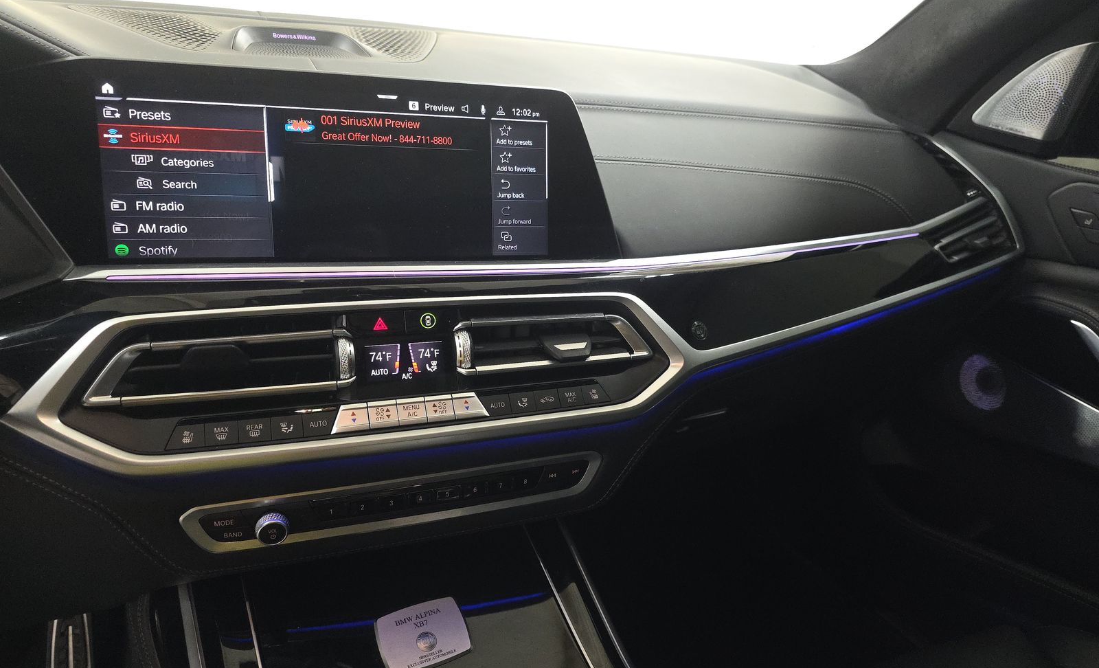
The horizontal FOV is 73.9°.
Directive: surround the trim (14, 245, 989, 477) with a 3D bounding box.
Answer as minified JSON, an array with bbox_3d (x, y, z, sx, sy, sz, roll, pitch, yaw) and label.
[{"bbox_3d":[0.111,0.002,0.577,0.890,0.105,0.083,-6,25,-26],"label":"trim"}]

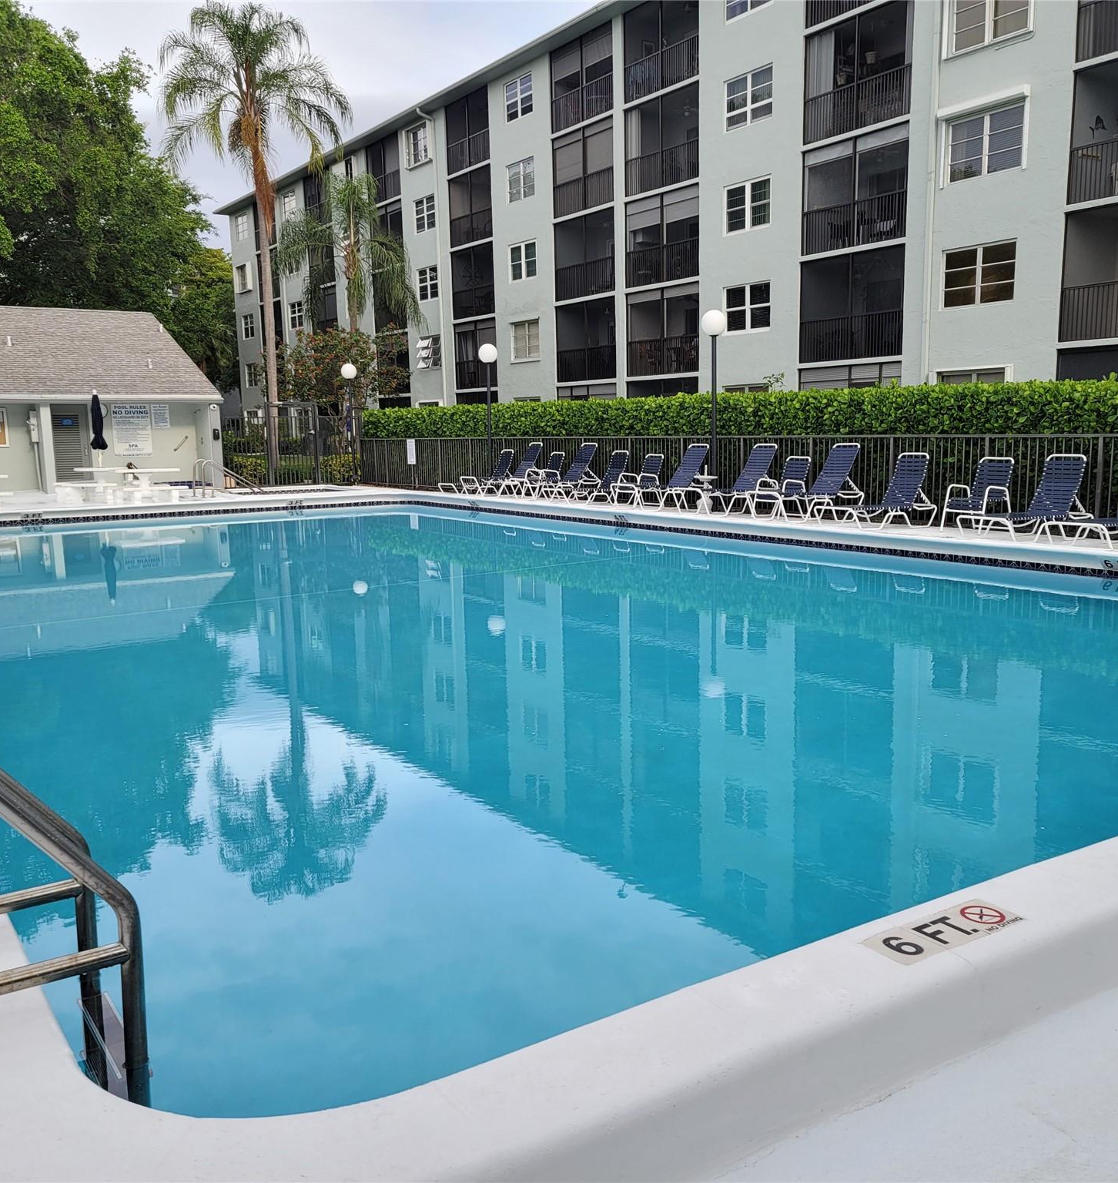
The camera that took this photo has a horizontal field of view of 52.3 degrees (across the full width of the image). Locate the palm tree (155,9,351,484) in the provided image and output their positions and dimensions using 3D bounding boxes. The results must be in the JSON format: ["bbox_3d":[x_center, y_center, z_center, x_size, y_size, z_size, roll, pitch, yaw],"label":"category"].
[{"bbox_3d":[-10.292,-11.898,39.267,6.500,15.300,6.500,-6,10,-33],"label":"palm tree"}]

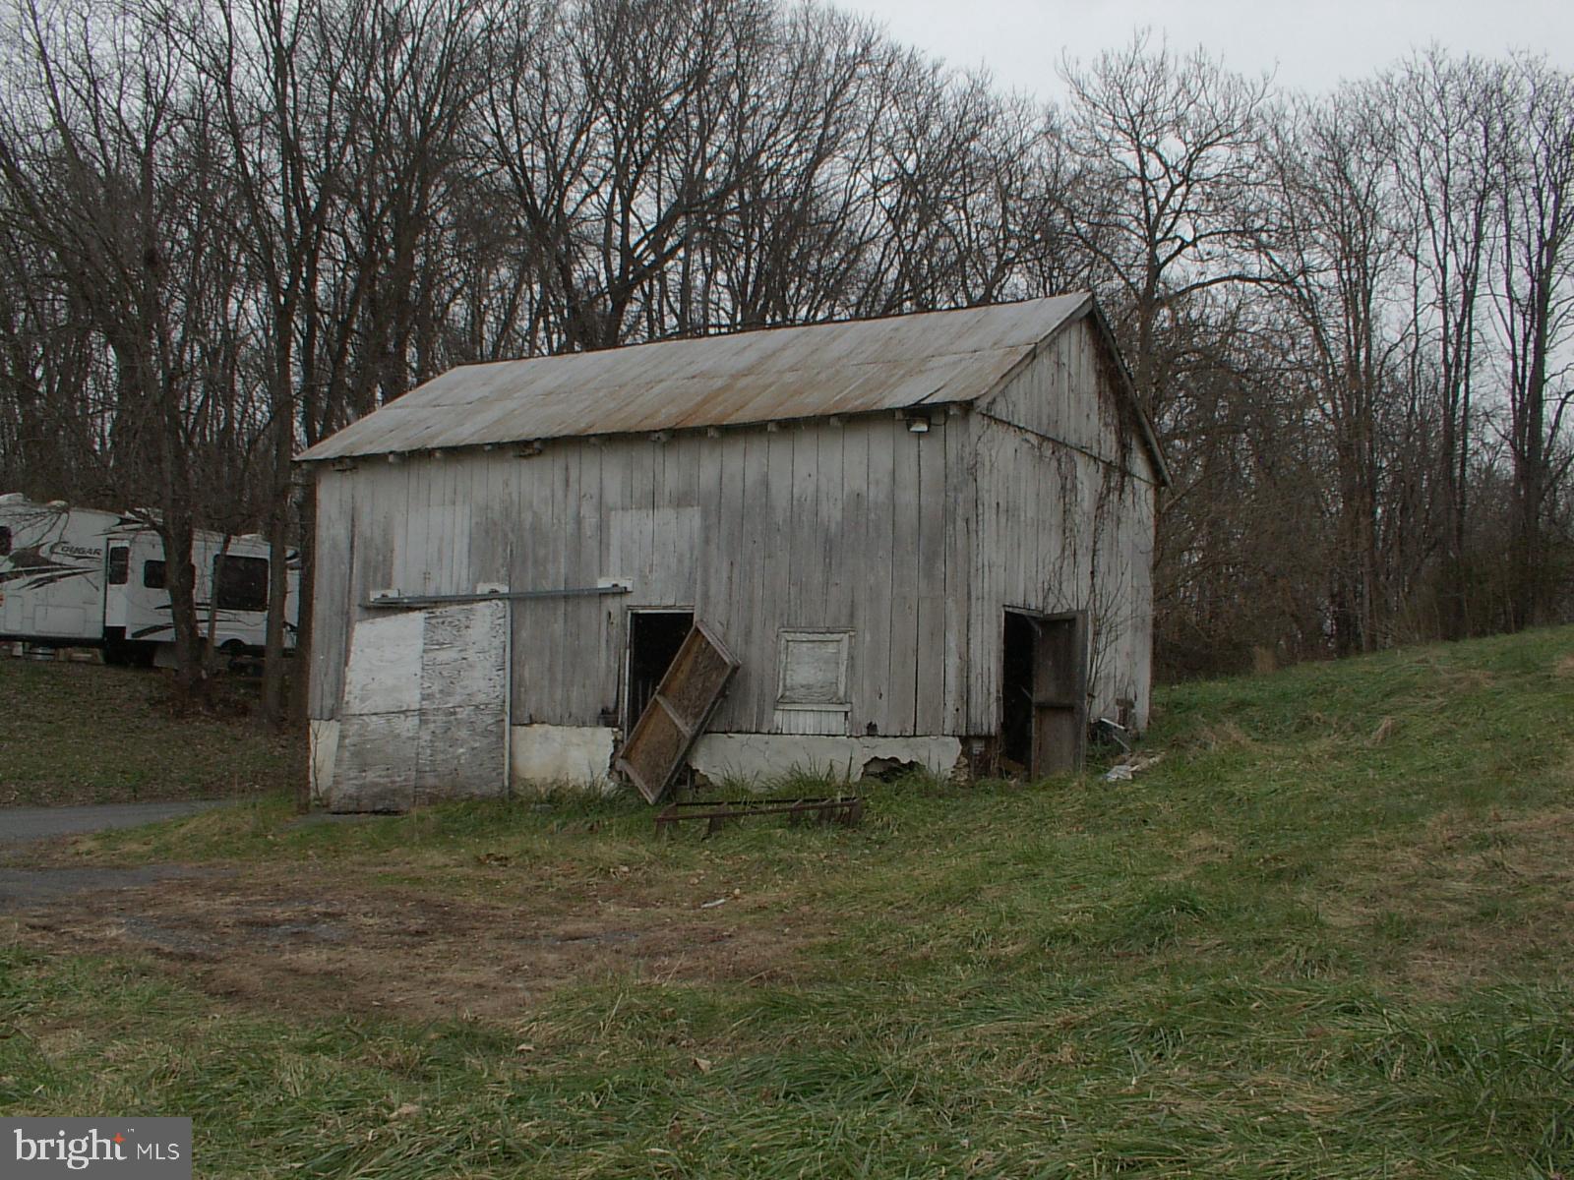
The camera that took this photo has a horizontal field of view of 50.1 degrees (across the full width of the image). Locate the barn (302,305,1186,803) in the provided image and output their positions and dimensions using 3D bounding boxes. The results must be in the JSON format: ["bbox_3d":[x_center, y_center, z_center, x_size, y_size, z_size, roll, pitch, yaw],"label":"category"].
[{"bbox_3d":[-0.685,-0.373,21.771,9.623,5.957,6.077,-1,-5,31],"label":"barn"}]

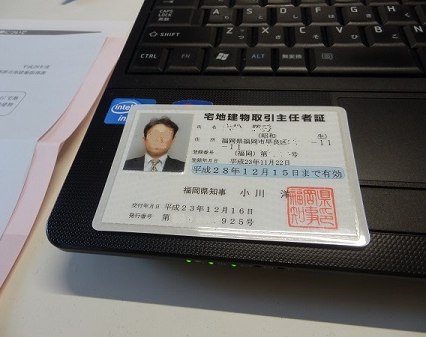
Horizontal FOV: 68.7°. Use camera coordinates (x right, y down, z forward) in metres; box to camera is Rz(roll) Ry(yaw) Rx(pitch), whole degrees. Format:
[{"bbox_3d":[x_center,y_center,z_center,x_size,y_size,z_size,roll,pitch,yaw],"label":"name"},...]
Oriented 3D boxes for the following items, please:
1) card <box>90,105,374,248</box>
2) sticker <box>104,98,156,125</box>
[{"bbox_3d":[0.006,-0.002,0.120,0.093,0.001,0.060,2,57,7],"label":"card"},{"bbox_3d":[-0.036,-0.025,0.137,0.021,0.001,0.016,3,56,8],"label":"sticker"}]

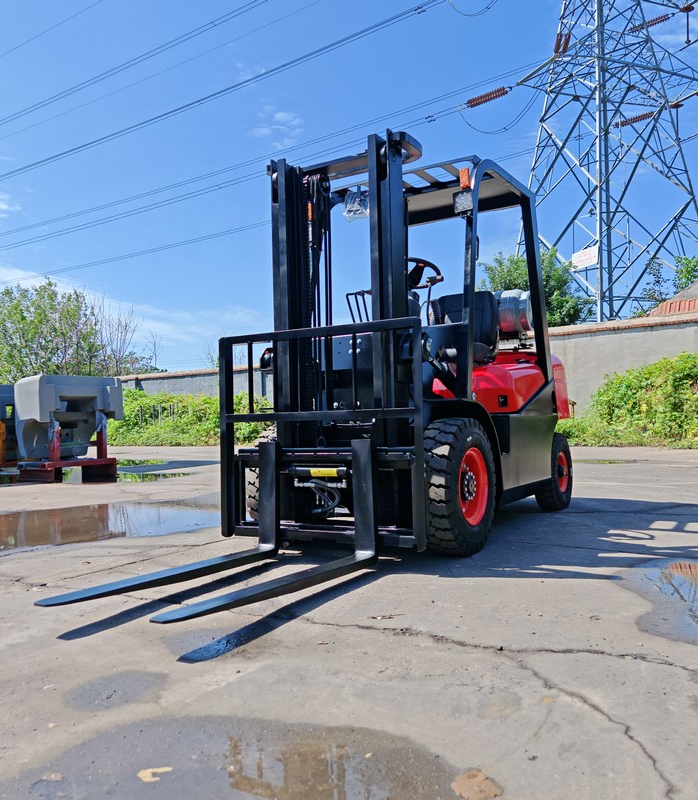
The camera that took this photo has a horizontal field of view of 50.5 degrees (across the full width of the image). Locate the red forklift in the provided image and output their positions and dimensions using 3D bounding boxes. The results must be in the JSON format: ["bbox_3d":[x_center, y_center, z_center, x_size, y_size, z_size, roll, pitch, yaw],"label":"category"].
[{"bbox_3d":[0.193,-0.274,4.093,1.200,2.120,3.924,-2,-1,31],"label":"red forklift"}]

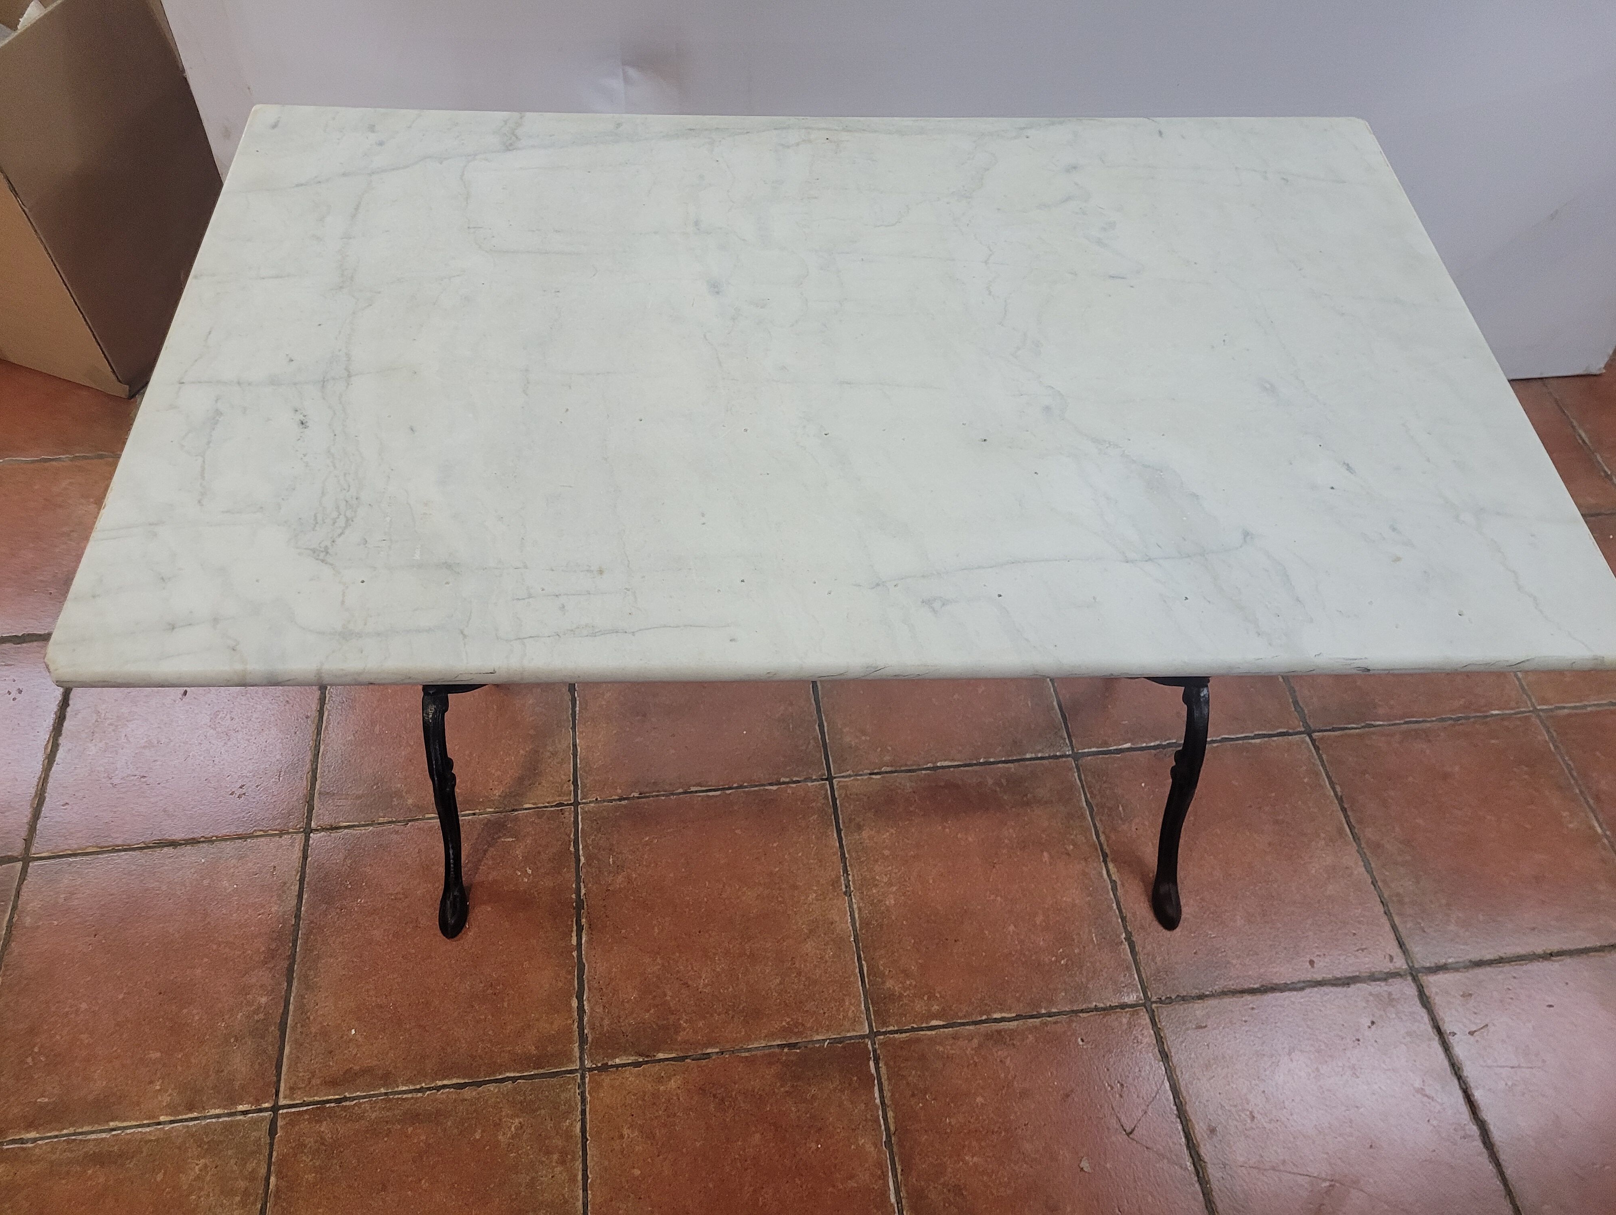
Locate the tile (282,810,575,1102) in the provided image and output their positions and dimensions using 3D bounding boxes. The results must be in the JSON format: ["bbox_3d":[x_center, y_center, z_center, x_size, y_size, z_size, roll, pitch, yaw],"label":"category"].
[{"bbox_3d":[-0.448,0.411,1.475,0.329,0.010,0.329,-5,55,-6],"label":"tile"}]

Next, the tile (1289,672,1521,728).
[{"bbox_3d":[0.847,0.026,1.815,0.329,0.010,0.329,-5,55,-6],"label":"tile"}]

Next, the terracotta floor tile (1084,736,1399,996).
[{"bbox_3d":[0.556,0.329,1.586,0.329,0.010,0.329,-5,55,-6],"label":"terracotta floor tile"}]

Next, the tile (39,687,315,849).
[{"bbox_3d":[-0.827,0.164,1.630,0.329,0.010,0.329,-5,55,-6],"label":"tile"}]

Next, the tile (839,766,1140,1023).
[{"bbox_3d":[0.222,0.356,1.549,0.329,0.010,0.329,-5,55,-6],"label":"tile"}]

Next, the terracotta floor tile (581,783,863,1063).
[{"bbox_3d":[-0.113,0.384,1.512,0.329,0.010,0.329,-5,55,-6],"label":"terracotta floor tile"}]

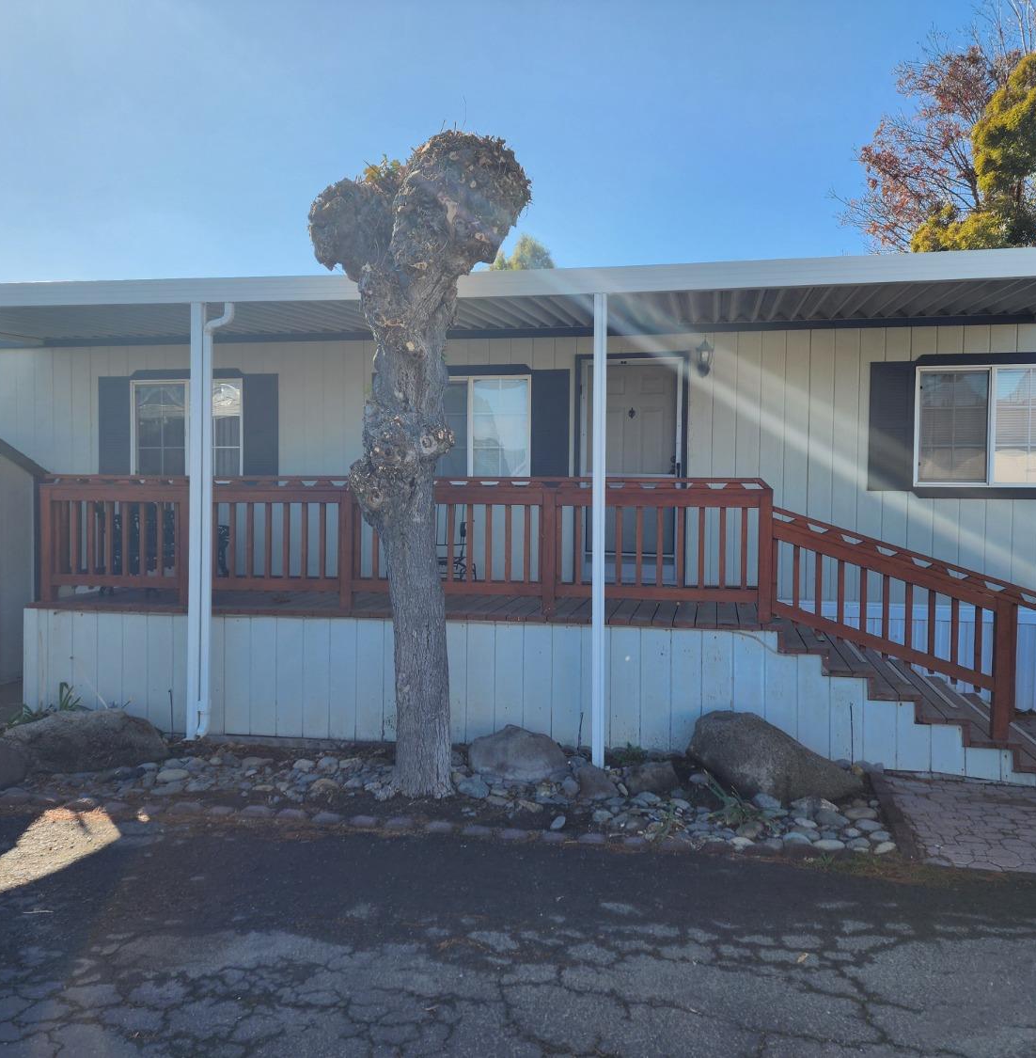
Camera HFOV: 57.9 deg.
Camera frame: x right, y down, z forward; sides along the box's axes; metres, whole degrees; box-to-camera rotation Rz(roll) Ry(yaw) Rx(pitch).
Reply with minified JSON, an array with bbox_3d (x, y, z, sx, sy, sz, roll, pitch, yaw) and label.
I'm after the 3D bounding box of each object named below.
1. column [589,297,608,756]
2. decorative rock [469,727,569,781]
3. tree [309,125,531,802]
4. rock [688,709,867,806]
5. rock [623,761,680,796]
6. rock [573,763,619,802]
[{"bbox_3d":[0.533,0.012,6.100,0.078,3.085,0.078,1,1,11],"label":"column"},{"bbox_3d":[0.004,1.419,6.030,0.630,0.300,0.420,1,1,11],"label":"decorative rock"},{"bbox_3d":[-0.586,-0.413,5.600,1.280,3.960,0.950,1,1,11],"label":"tree"},{"bbox_3d":[1.585,1.366,5.750,1.040,0.455,0.600,1,1,11],"label":"rock"},{"bbox_3d":[0.811,1.504,5.700,0.315,0.160,0.260,1,1,11],"label":"rock"},{"bbox_3d":[0.472,1.494,5.570,0.265,0.175,0.250,1,1,11],"label":"rock"}]

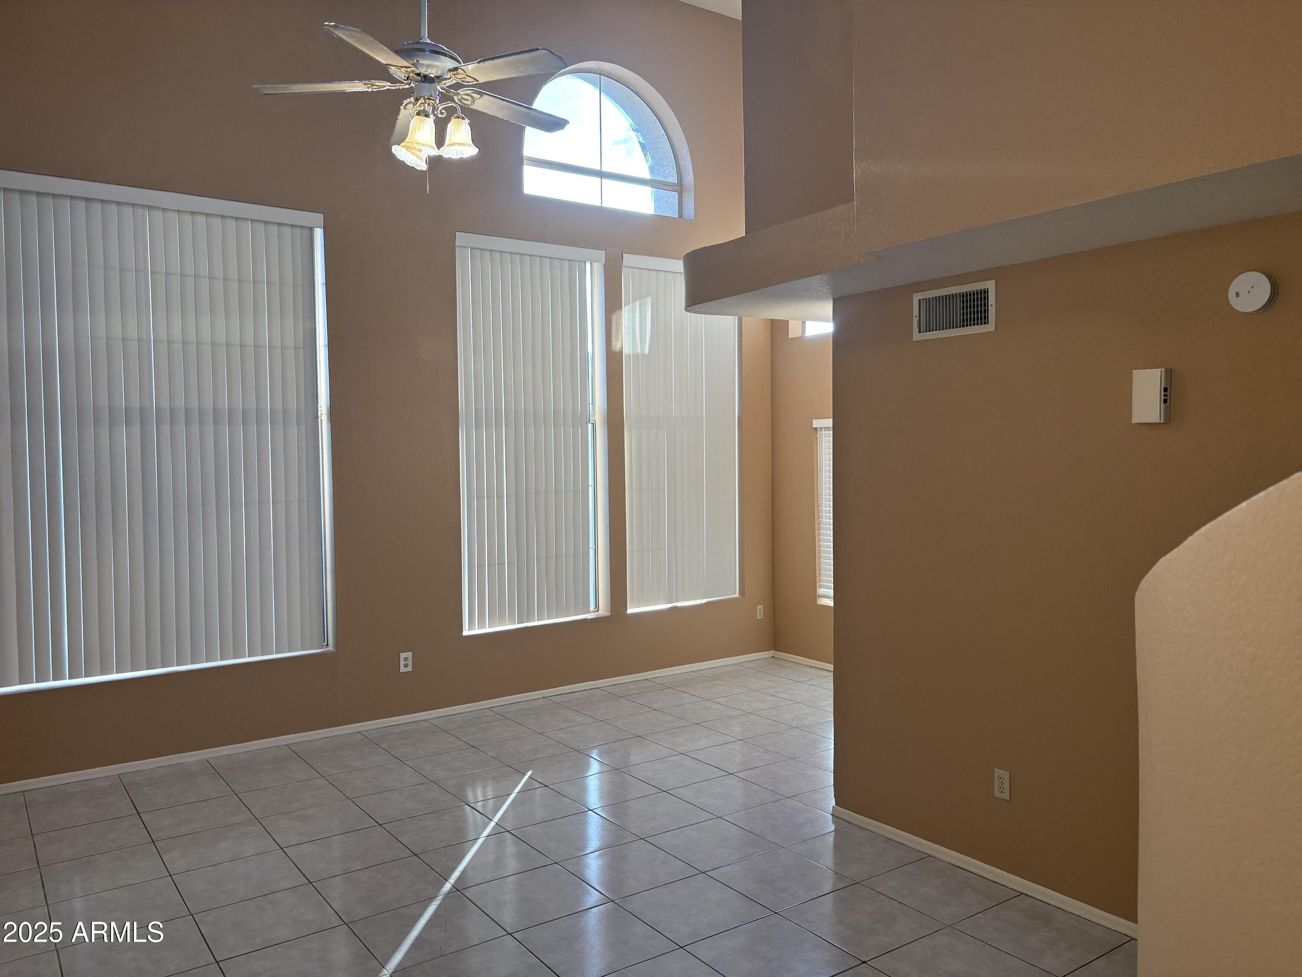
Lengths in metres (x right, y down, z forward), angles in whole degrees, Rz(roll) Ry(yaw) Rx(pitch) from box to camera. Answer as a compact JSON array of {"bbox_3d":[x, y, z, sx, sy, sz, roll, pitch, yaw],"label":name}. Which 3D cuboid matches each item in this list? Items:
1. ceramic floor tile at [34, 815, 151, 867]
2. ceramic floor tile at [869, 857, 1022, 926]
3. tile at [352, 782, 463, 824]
[{"bbox_3d":[-2.632,1.651,4.596,0.447,0.010,0.447,-2,2,-35],"label":"ceramic floor tile"},{"bbox_3d":[1.152,1.590,3.893,0.443,0.010,0.443,-2,2,-35],"label":"ceramic floor tile"},{"bbox_3d":[-1.238,1.606,4.990,0.449,0.010,0.447,-2,2,-35],"label":"tile"}]

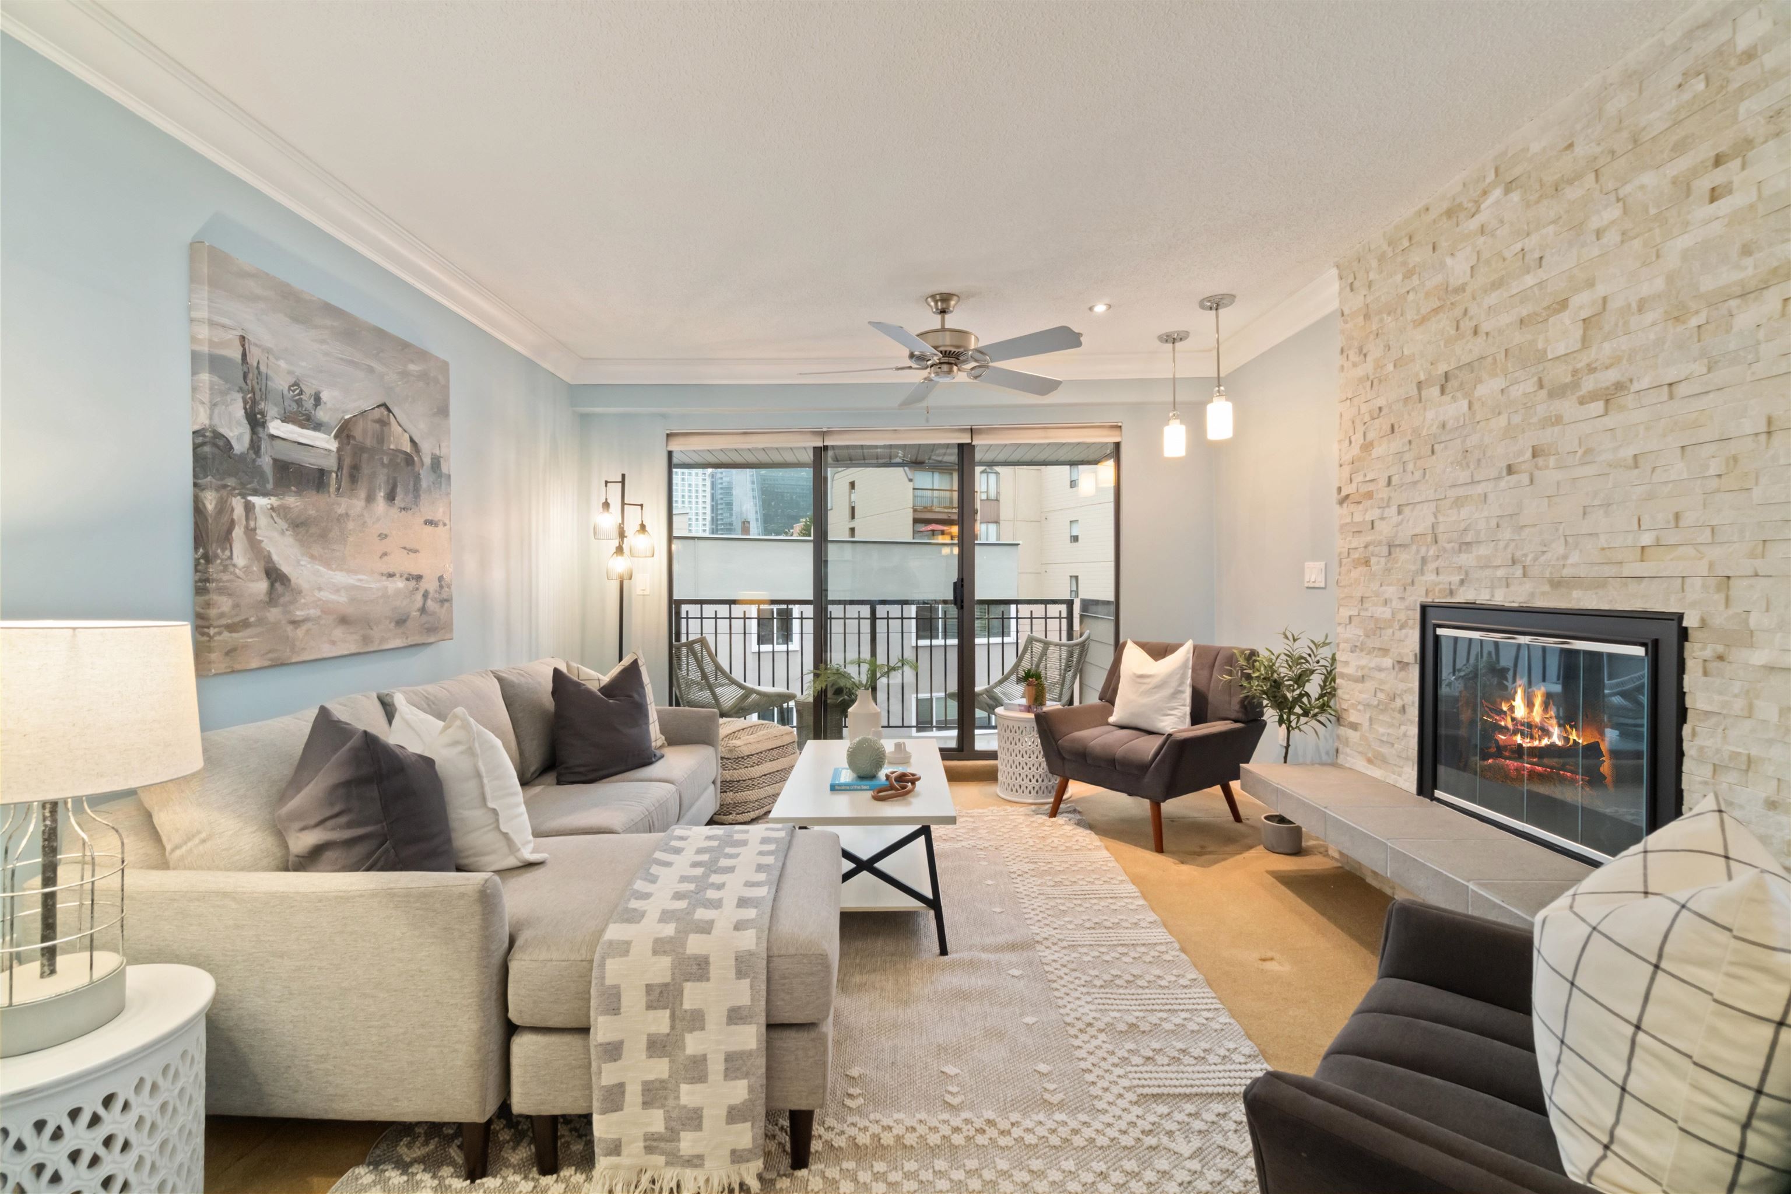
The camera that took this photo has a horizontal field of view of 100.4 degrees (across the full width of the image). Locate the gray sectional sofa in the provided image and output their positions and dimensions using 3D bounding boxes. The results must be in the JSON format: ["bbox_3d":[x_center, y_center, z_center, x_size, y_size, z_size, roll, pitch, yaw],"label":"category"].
[{"bbox_3d":[-0.931,0.725,2.464,1.620,0.860,2.050,0,1,-1],"label":"gray sectional sofa"}]

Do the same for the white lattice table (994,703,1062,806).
[{"bbox_3d":[0.782,0.871,4.200,0.410,0.470,0.410,0,1,-1],"label":"white lattice table"}]

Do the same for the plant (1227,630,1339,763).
[{"bbox_3d":[1.660,0.634,3.333,0.450,0.980,0.450,0,1,-1],"label":"plant"}]

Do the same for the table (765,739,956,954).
[{"bbox_3d":[-0.103,0.910,2.922,0.590,0.460,1.125,0,1,-1],"label":"table"}]

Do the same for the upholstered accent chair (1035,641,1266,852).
[{"bbox_3d":[1.276,0.690,3.743,0.820,0.850,0.760,-1,2,-37],"label":"upholstered accent chair"}]

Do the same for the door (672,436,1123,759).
[{"bbox_3d":[-0.004,0.003,4.462,2.680,1.970,0.120,0,1,-1],"label":"door"}]

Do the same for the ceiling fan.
[{"bbox_3d":[0.218,-1.130,3.276,1.280,0.390,1.280,0,1,-1],"label":"ceiling fan"}]

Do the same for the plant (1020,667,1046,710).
[{"bbox_3d":[0.756,0.493,4.141,0.140,0.235,0.140,0,1,-1],"label":"plant"}]

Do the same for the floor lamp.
[{"bbox_3d":[-1.386,0.249,3.793,0.310,1.750,0.270,0,1,-1],"label":"floor lamp"}]

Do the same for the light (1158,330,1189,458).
[{"bbox_3d":[1.438,-1.028,3.851,0.160,0.620,0.160,0,1,-1],"label":"light"}]

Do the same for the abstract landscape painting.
[{"bbox_3d":[-1.821,-0.373,2.504,0.045,1.130,1.090,0,1,-1],"label":"abstract landscape painting"}]

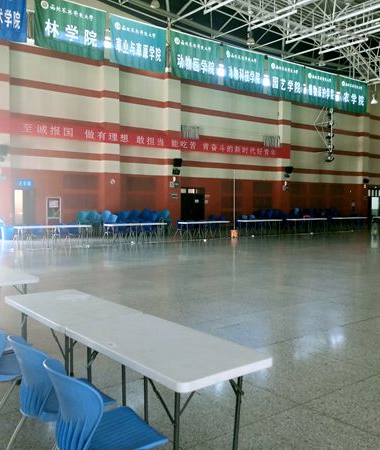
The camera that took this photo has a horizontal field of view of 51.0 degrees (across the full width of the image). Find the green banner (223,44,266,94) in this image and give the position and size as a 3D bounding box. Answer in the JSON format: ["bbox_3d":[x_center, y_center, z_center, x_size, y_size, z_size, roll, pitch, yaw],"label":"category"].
[{"bbox_3d":[3.090,-8.716,22.490,2.985,2.281,0.100,-2,4,-33],"label":"green banner"}]

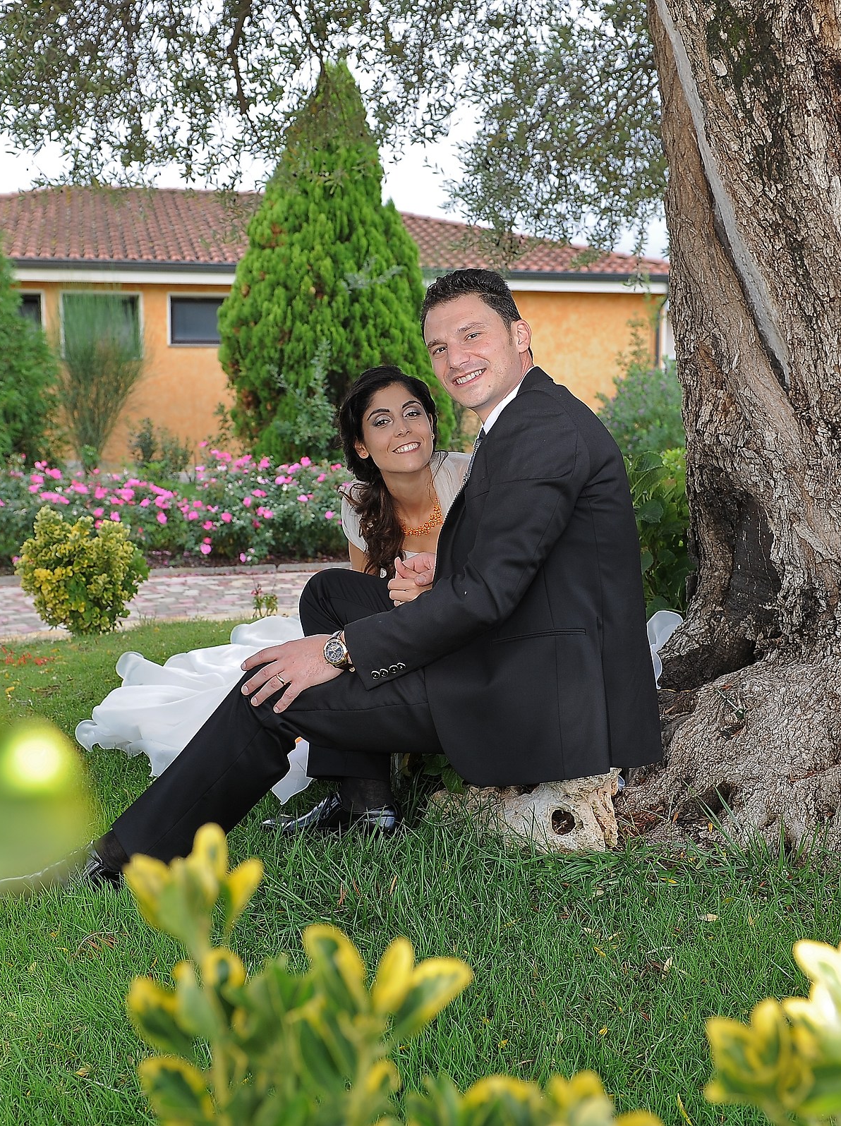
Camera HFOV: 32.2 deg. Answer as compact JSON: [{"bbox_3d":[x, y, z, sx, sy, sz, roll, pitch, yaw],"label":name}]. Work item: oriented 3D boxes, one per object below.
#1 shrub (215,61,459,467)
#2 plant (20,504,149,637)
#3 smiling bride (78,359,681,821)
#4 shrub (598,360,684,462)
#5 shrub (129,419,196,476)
[{"bbox_3d":[-0.795,-2.780,14.200,2.200,4.050,2.200,0,6,0],"label":"shrub"},{"bbox_3d":[-1.102,0.014,4.750,0.430,0.420,0.420,0,6,0],"label":"plant"},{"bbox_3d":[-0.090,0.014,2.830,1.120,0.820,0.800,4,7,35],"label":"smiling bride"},{"bbox_3d":[1.594,-0.860,10.000,1.050,1.080,1.000,0,6,0],"label":"shrub"},{"bbox_3d":[-2.752,-1.227,15.500,0.730,0.660,0.700,0,6,0],"label":"shrub"}]

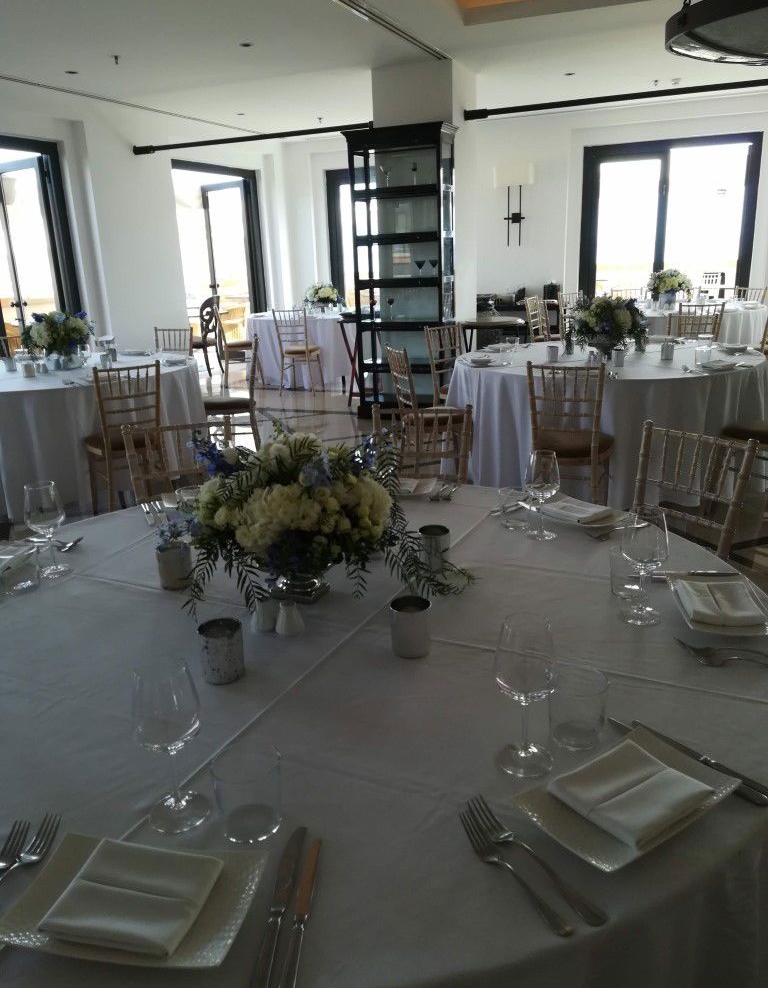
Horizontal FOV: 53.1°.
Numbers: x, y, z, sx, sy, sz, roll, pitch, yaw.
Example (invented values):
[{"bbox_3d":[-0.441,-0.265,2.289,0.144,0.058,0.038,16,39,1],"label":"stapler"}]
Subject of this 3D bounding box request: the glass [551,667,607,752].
[{"bbox_3d":[0.283,0.316,1.132,0.083,0.094,0.083,6,19,23],"label":"glass"}]

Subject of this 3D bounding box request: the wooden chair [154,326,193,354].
[{"bbox_3d":[-1.810,-0.898,6.388,0.410,0.920,0.430,5,19,22],"label":"wooden chair"}]

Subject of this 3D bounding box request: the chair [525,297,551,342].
[{"bbox_3d":[1.845,-1.771,8.685,0.430,0.900,0.400,7,20,28],"label":"chair"}]

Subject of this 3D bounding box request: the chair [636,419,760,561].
[{"bbox_3d":[0.765,0.296,2.266,0.440,0.920,0.400,-13,21,-32],"label":"chair"}]

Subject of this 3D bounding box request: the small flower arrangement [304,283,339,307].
[{"bbox_3d":[-0.768,-2.383,9.409,0.420,0.350,0.400,-2,17,0],"label":"small flower arrangement"}]

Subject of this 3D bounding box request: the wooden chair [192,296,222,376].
[{"bbox_3d":[-2.382,-2.043,10.014,0.520,0.980,0.470,6,19,24],"label":"wooden chair"}]

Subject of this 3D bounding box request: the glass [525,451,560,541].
[{"bbox_3d":[0.394,0.003,1.914,0.085,0.215,0.085,6,19,23],"label":"glass"}]

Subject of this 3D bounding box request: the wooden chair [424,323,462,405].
[{"bbox_3d":[0.584,-0.795,5.757,0.400,0.900,0.430,-18,23,-40],"label":"wooden chair"}]

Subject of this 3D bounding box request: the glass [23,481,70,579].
[{"bbox_3d":[-0.780,0.083,1.788,0.084,0.212,0.084,-2,17,0],"label":"glass"}]

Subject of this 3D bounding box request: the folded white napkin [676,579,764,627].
[{"bbox_3d":[0.647,0.210,1.482,0.135,0.033,0.152,0,17,7],"label":"folded white napkin"}]

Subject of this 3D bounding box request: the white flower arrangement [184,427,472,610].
[{"bbox_3d":[-0.117,0.033,1.623,0.560,0.355,0.440,-2,17,0],"label":"white flower arrangement"}]

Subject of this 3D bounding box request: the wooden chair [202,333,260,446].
[{"bbox_3d":[-1.078,-0.657,5.550,0.440,0.920,0.400,-5,18,-9],"label":"wooden chair"}]

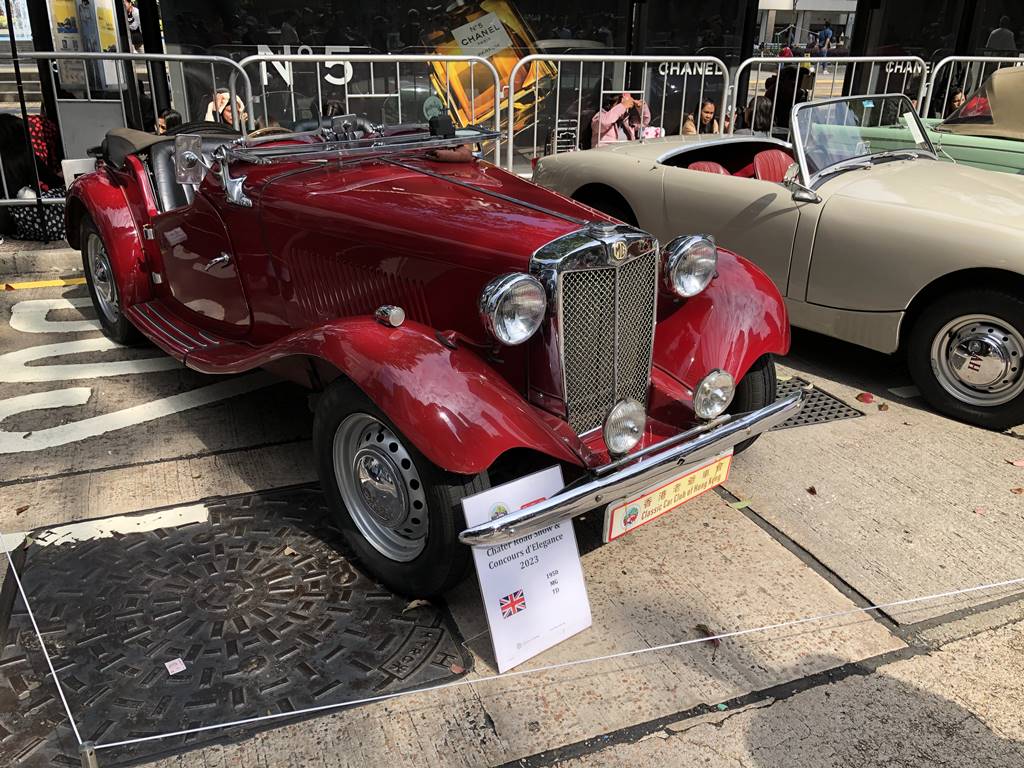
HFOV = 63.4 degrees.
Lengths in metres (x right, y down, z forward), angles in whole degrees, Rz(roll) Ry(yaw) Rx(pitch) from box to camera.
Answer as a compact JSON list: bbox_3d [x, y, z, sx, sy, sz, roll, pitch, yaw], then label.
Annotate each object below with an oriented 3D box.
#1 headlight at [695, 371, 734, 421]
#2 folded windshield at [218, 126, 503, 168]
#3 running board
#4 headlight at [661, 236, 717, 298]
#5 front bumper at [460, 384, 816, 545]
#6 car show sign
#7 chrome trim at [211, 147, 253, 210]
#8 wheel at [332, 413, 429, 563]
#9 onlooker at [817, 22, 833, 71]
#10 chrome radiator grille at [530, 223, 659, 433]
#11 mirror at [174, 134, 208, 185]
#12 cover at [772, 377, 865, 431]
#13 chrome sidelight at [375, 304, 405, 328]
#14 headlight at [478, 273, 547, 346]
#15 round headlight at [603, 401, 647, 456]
[{"bbox_3d":[0.552,0.016,2.340,0.150,0.150,0.090,-15,29,-34],"label":"headlight"},{"bbox_3d":[-0.463,-0.863,2.959,1.030,0.055,0.330,-18,30,-36],"label":"folded windshield"},{"bbox_3d":[-1.394,-0.222,3.431,0.220,0.068,0.650,-17,30,-36],"label":"running board"},{"bbox_3d":[0.516,-0.359,2.499,0.190,0.192,0.135,-15,29,-34],"label":"headlight"},{"bbox_3d":[0.427,0.200,2.265,1.375,0.080,0.105,-17,30,-36],"label":"front bumper"},{"bbox_3d":[0.042,0.452,2.063,0.300,0.430,0.020,-15,6,-35],"label":"car show sign"},{"bbox_3d":[-0.900,-0.676,2.716,0.090,0.200,0.200,-16,29,-36],"label":"chrome trim"},{"bbox_3d":[-0.309,0.257,2.171,0.130,0.411,0.411,-20,31,-41],"label":"wheel"},{"bbox_3d":[10.718,-11.595,28.500,0.520,1.680,0.450,-2,23,-9],"label":"onlooker"},{"bbox_3d":[0.244,-0.155,2.307,0.385,0.575,0.145,-17,26,-35],"label":"chrome radiator grille"},{"bbox_3d":[-1.053,-0.729,2.688,0.085,0.160,0.045,-6,24,-30],"label":"mirror"},{"bbox_3d":[1.141,0.089,3.533,0.530,0.030,0.441,-7,24,-19],"label":"cover"},{"bbox_3d":[-0.308,-0.176,2.082,0.053,0.056,0.082,-17,30,-35],"label":"chrome sidelight"},{"bbox_3d":[-0.014,-0.200,2.060,0.182,0.182,0.160,-16,29,-36],"label":"headlight"},{"bbox_3d":[0.268,0.104,2.068,0.148,0.152,0.085,-16,29,-36],"label":"round headlight"}]

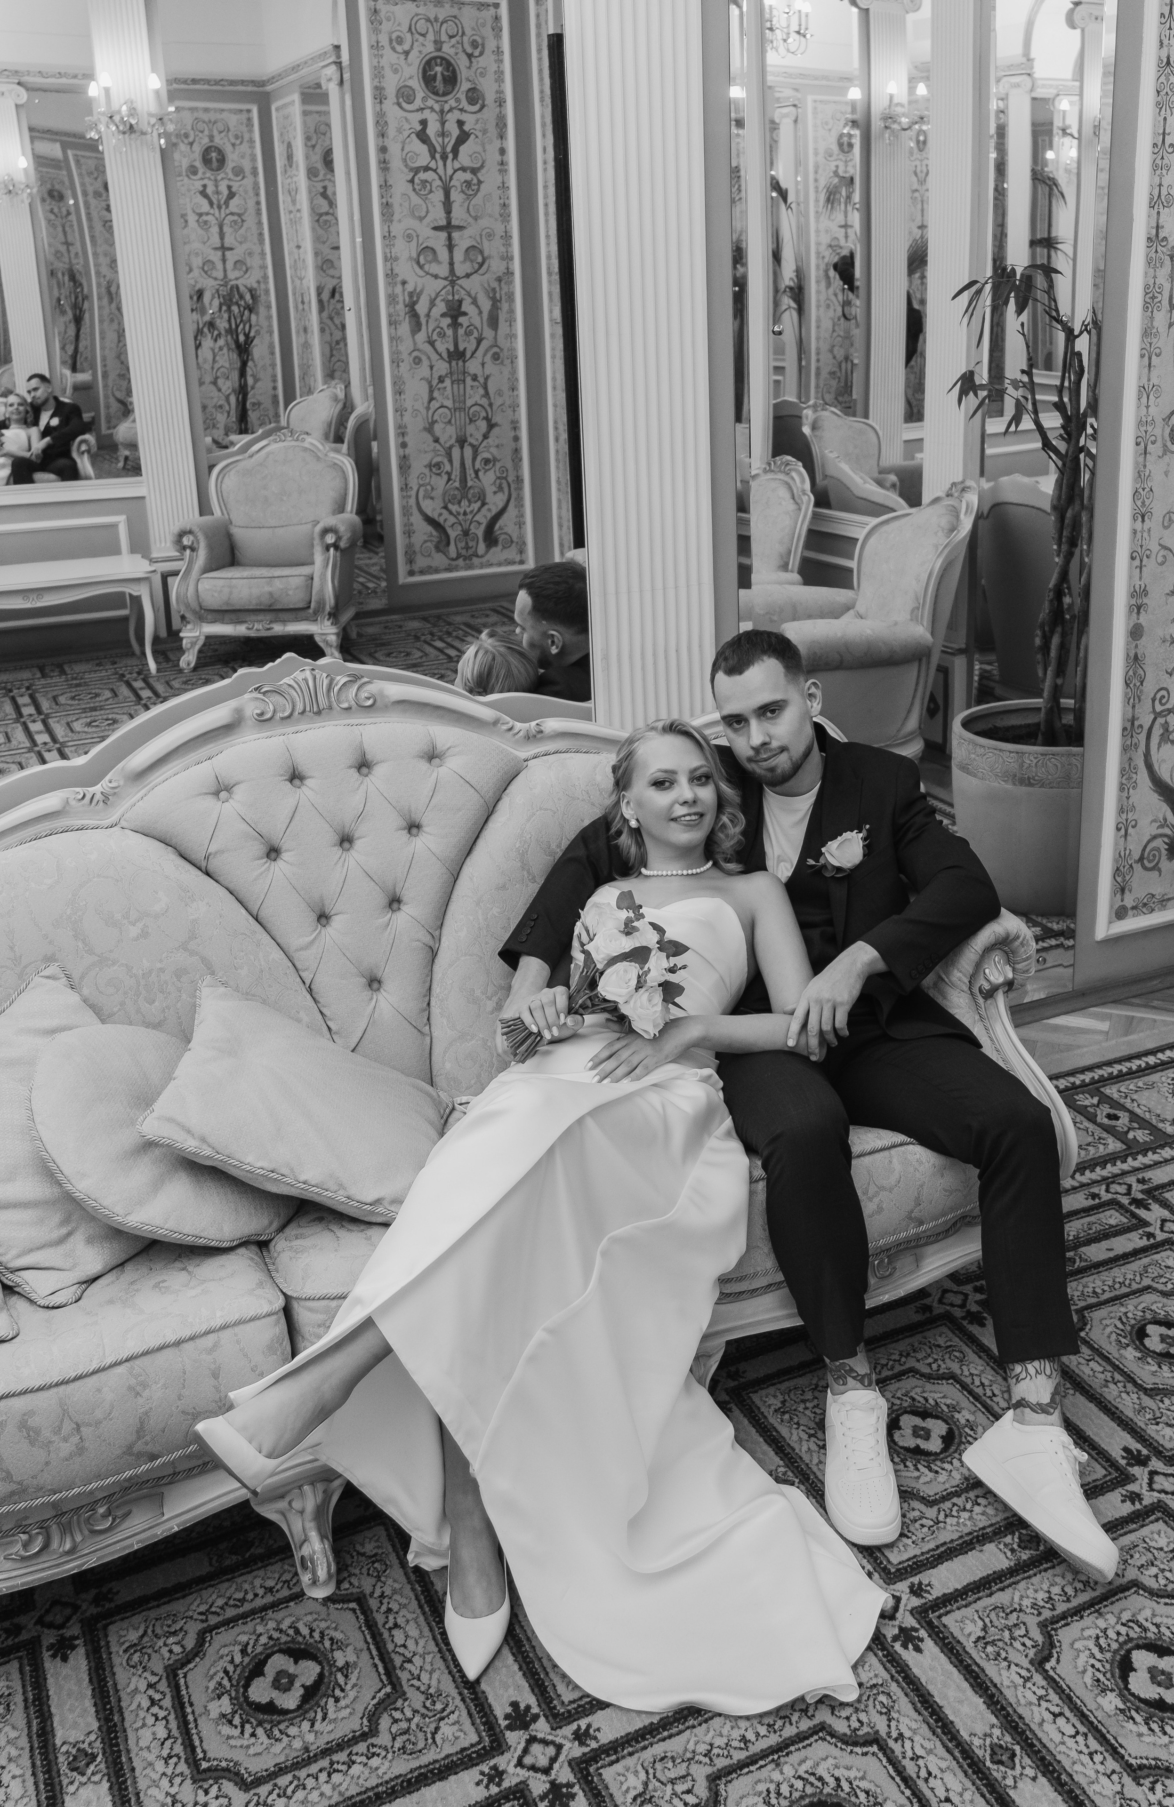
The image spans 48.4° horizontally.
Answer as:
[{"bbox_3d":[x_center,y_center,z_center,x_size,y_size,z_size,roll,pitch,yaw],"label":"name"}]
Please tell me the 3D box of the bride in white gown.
[{"bbox_3d":[0.030,0.370,1.920,0.900,1.110,0.960,5,22,15],"label":"bride in white gown"}]

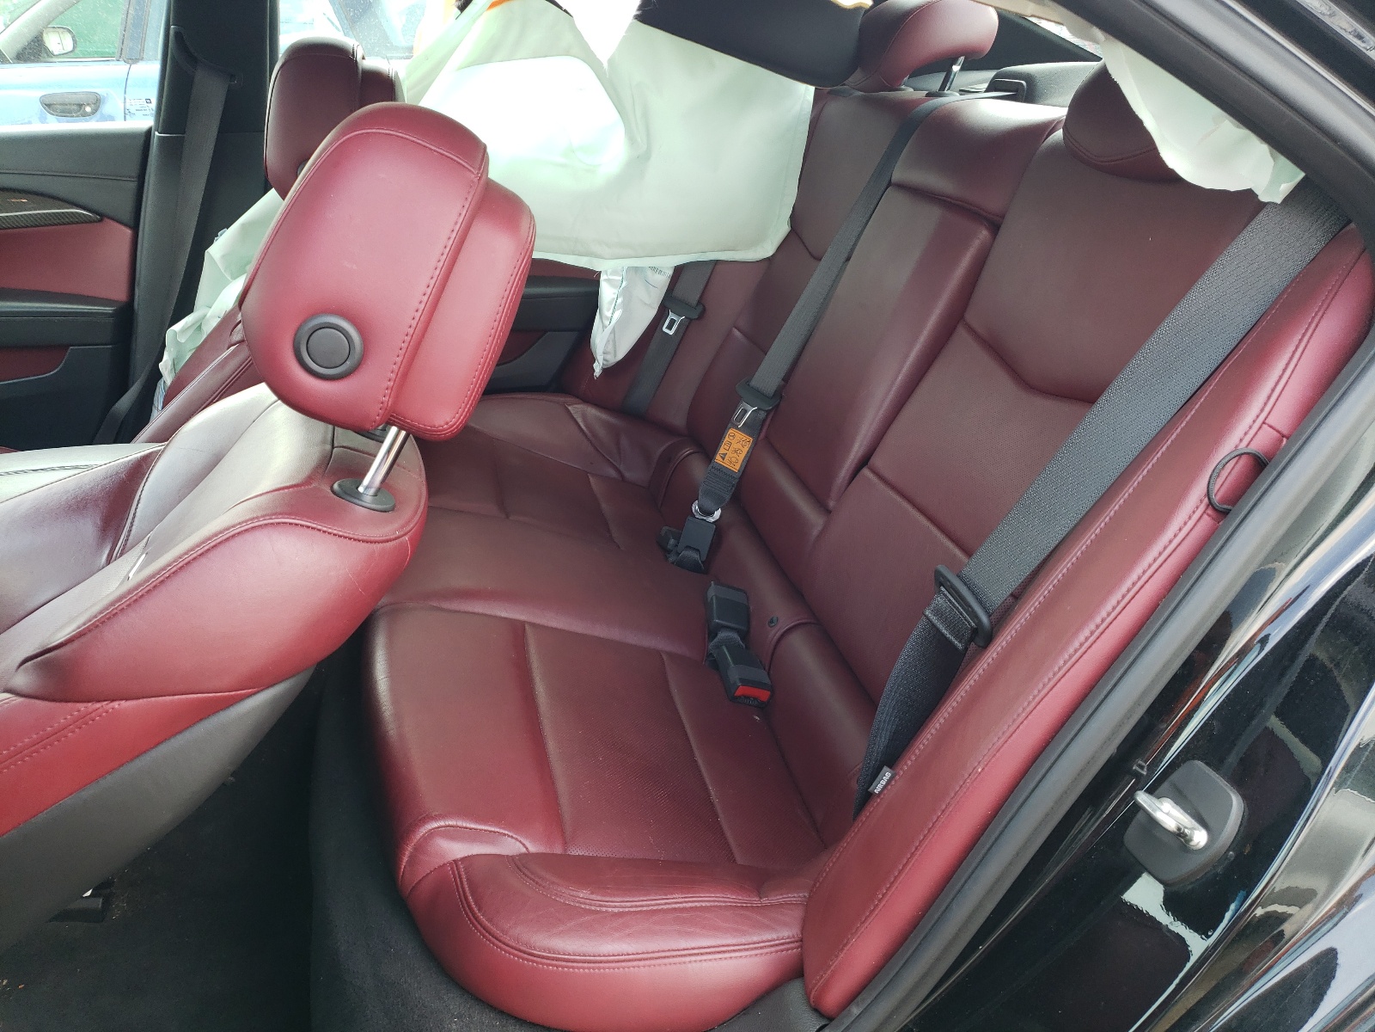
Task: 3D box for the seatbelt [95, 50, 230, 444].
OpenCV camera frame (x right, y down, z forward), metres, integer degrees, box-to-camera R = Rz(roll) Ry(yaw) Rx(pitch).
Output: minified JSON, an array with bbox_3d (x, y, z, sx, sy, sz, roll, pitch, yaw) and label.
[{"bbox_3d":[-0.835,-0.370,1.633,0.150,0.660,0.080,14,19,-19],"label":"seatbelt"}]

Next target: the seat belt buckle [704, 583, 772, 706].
[{"bbox_3d":[0.056,0.144,1.165,0.050,0.042,0.160,2,45,-10],"label":"seat belt buckle"}]

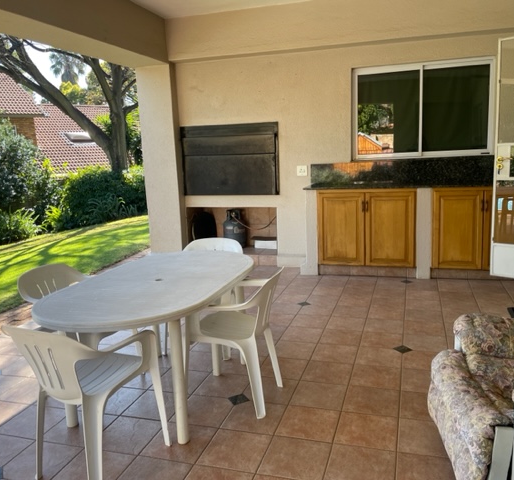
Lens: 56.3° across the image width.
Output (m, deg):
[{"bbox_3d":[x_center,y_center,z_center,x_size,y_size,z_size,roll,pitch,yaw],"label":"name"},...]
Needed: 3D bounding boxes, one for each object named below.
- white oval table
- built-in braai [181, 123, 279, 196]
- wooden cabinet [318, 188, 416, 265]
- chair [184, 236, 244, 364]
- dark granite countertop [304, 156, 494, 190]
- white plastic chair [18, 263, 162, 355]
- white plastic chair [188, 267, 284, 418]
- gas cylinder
[{"bbox_3d":[-0.559,0.582,2.883,0.951,0.717,1.533,1,11,20],"label":"white oval table"},{"bbox_3d":[-0.268,-1.013,6.088,1.254,0.852,0.450,1,11,18],"label":"built-in braai"},{"bbox_3d":[1.230,-0.160,5.369,1.029,0.834,0.390,1,11,18],"label":"wooden cabinet"},{"bbox_3d":[-0.374,0.413,3.598,0.564,0.774,0.576,1,11,18],"label":"chair"},{"bbox_3d":[1.622,-0.697,5.095,2.220,0.279,0.426,1,11,18],"label":"dark granite countertop"},{"bbox_3d":[-1.100,0.552,3.042,0.576,0.780,0.564,3,11,26],"label":"white plastic chair"},{"bbox_3d":[-0.107,0.548,2.760,0.576,0.780,0.564,1,11,20],"label":"white plastic chair"},{"bbox_3d":[-0.288,-0.141,6.423,0.315,0.522,0.315,-2,10,0],"label":"gas cylinder"}]

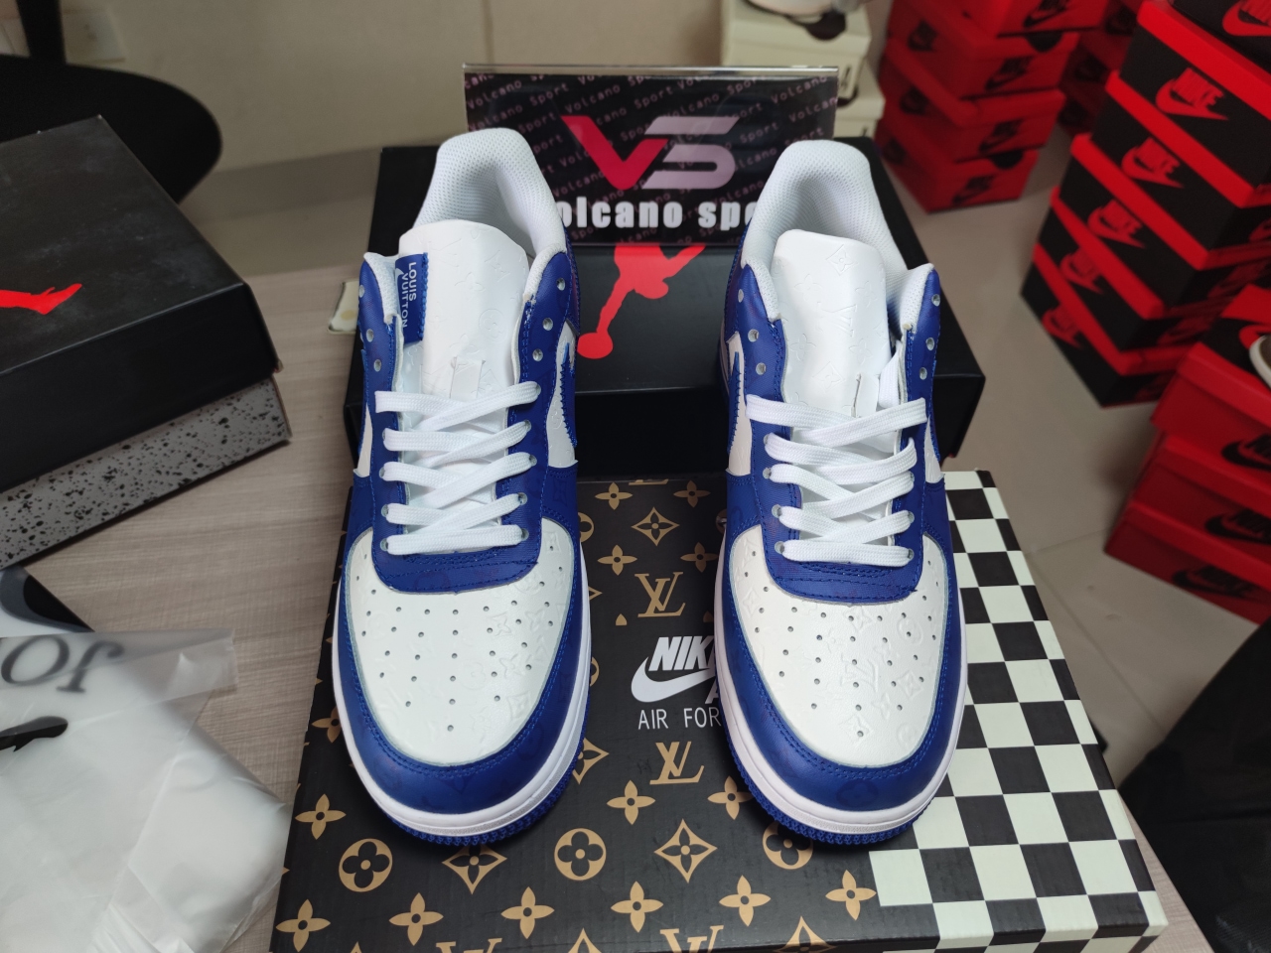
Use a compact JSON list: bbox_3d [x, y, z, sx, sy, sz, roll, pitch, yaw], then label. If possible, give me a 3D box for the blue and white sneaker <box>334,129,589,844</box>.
[{"bbox_3d":[-0.073,-0.012,0.370,0.111,0.130,0.307,-1,62,-3],"label":"blue and white sneaker"}]

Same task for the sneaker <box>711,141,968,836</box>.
[{"bbox_3d":[0.092,-0.010,0.379,0.112,0.130,0.307,2,62,-1],"label":"sneaker"}]

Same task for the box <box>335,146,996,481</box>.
[{"bbox_3d":[0.007,-0.099,0.599,0.344,0.135,0.241,-3,52,-5],"label":"box"}]

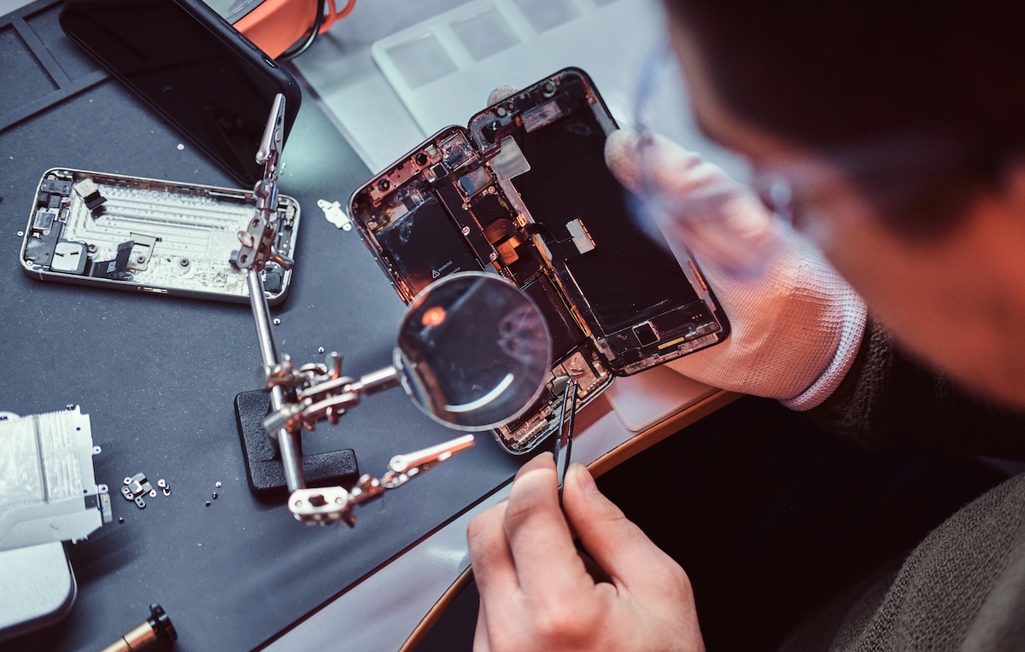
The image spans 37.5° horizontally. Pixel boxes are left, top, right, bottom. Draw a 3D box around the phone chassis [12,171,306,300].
[{"bbox_3d":[-0.165,-0.042,0.714,0.124,0.007,0.059,7,61,-4],"label":"phone chassis"}]

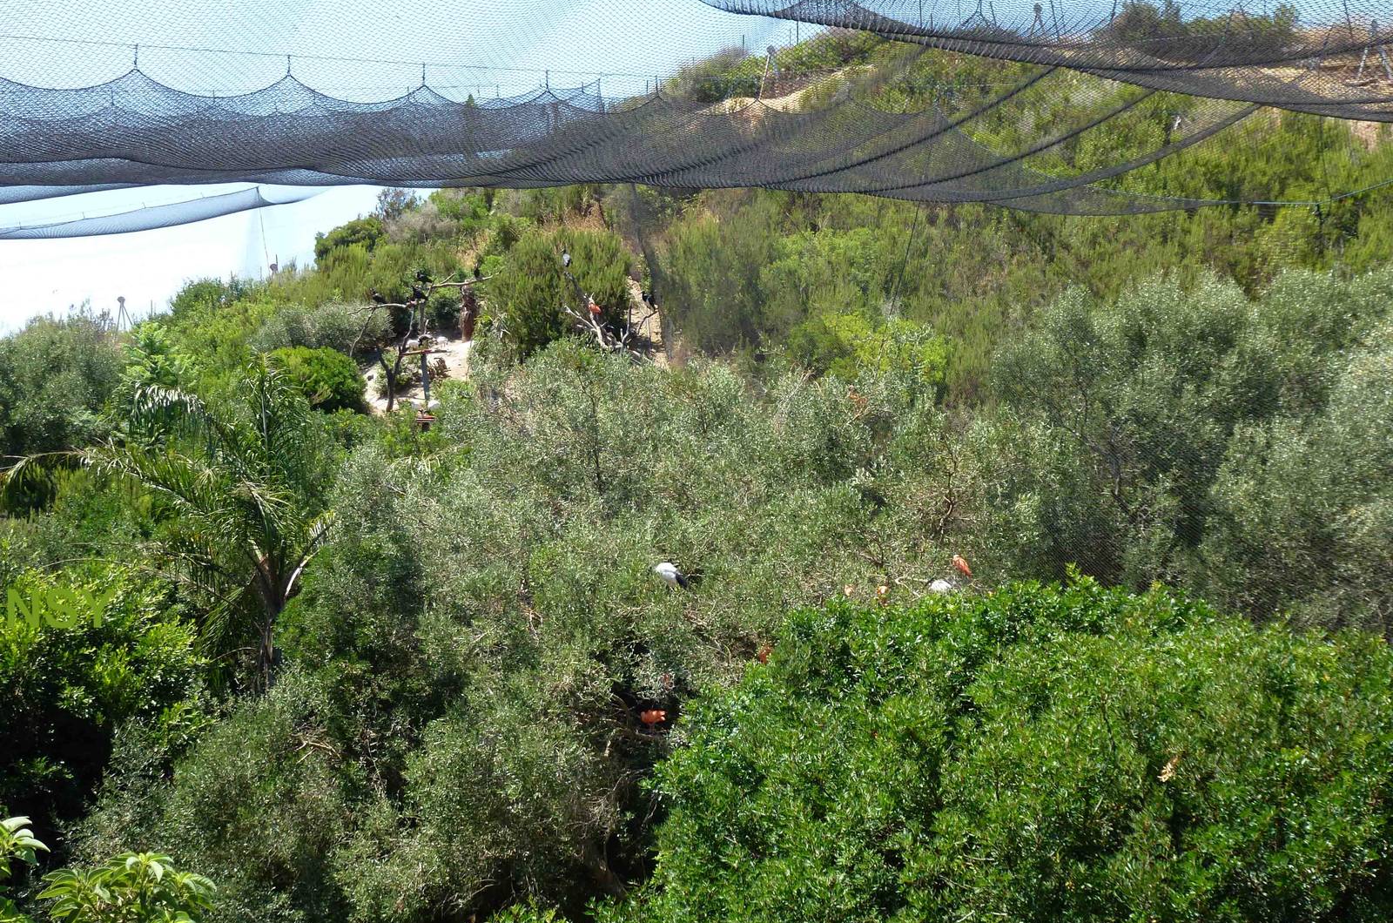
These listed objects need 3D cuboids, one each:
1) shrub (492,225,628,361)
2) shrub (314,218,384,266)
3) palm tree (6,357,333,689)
[{"bbox_3d":[-3.319,-4.032,44.000,3.400,3.200,3.000,0,4,0],"label":"shrub"},{"bbox_3d":[-10.544,-6.627,55.000,2.200,1.600,2.000,0,4,0],"label":"shrub"},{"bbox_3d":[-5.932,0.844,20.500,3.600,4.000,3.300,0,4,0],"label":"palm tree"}]

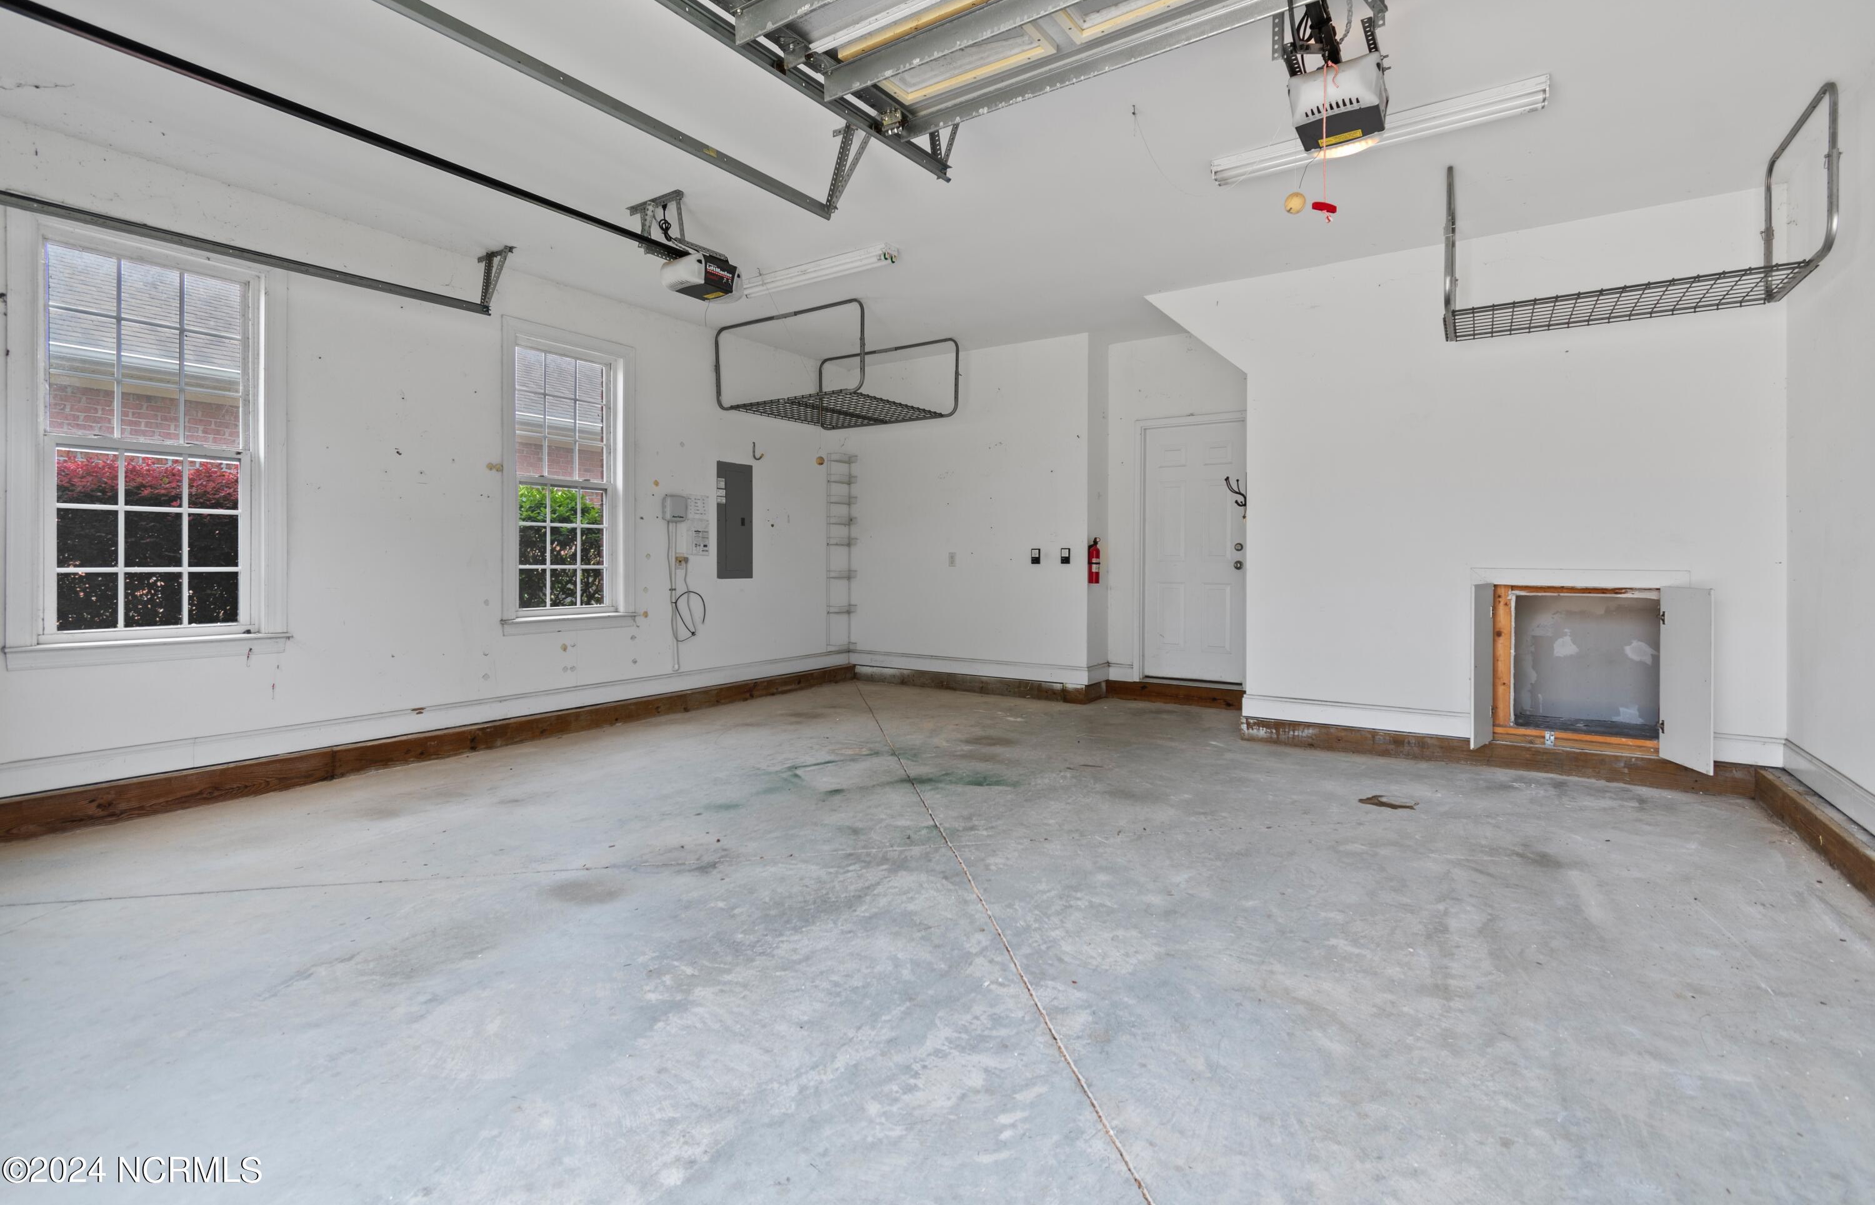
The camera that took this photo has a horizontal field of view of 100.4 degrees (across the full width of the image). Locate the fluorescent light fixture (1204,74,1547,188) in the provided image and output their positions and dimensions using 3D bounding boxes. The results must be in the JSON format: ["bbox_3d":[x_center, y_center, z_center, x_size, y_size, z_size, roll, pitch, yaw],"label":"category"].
[{"bbox_3d":[1.783,-1.938,3.262,1.220,0.075,0.115,2,3,31],"label":"fluorescent light fixture"}]

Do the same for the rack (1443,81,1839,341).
[{"bbox_3d":[3.028,-1.658,3.528,1.210,0.655,0.820,2,3,33],"label":"rack"}]

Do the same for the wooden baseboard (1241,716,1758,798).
[{"bbox_3d":[3.002,0.852,4.467,2.378,0.147,0.050,2,3,32],"label":"wooden baseboard"}]

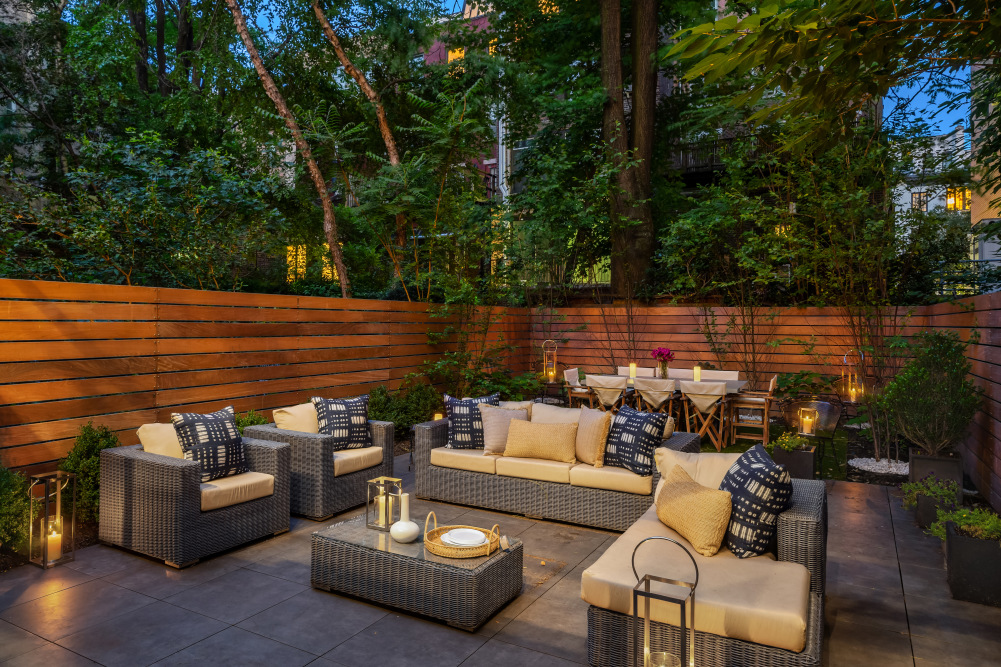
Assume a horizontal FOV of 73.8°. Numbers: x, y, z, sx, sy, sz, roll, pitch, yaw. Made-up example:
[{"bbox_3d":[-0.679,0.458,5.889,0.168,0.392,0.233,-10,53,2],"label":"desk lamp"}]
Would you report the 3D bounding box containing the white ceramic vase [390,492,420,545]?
[{"bbox_3d":[-0.567,1.105,3.984,0.173,0.283,0.173,1,1,0],"label":"white ceramic vase"}]

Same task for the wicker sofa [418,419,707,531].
[{"bbox_3d":[0.495,1.204,5.993,2.360,0.660,0.970,2,2,27],"label":"wicker sofa"}]

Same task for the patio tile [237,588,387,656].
[{"bbox_3d":[-0.983,1.539,3.584,0.615,0.025,0.572,1,1,29],"label":"patio tile"}]

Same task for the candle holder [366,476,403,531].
[{"bbox_3d":[-0.735,1.086,4.261,0.157,0.299,0.157,2,2,27],"label":"candle holder"}]

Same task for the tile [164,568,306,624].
[{"bbox_3d":[-1.560,1.560,3.972,0.605,0.020,0.597,2,2,28],"label":"tile"}]

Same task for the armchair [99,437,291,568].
[{"bbox_3d":[-2.247,1.178,4.960,0.924,0.669,0.915,2,2,30],"label":"armchair"}]

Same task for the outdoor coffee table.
[{"bbox_3d":[-0.510,1.406,4.052,1.157,0.322,0.566,2,2,28],"label":"outdoor coffee table"}]

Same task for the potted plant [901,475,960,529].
[{"bbox_3d":[3.463,1.336,5.333,0.420,0.410,0.360,1,1,29],"label":"potted plant"}]

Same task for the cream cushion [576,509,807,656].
[{"bbox_3d":[1.221,1.202,3.693,0.982,0.140,1.680,2,2,28],"label":"cream cushion"}]

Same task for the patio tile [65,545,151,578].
[{"bbox_3d":[-2.596,1.504,4.480,0.615,0.025,0.572,1,1,29],"label":"patio tile"}]

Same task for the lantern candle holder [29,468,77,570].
[{"bbox_3d":[-2.918,1.210,4.355,0.212,0.565,0.188,1,1,31],"label":"lantern candle holder"}]

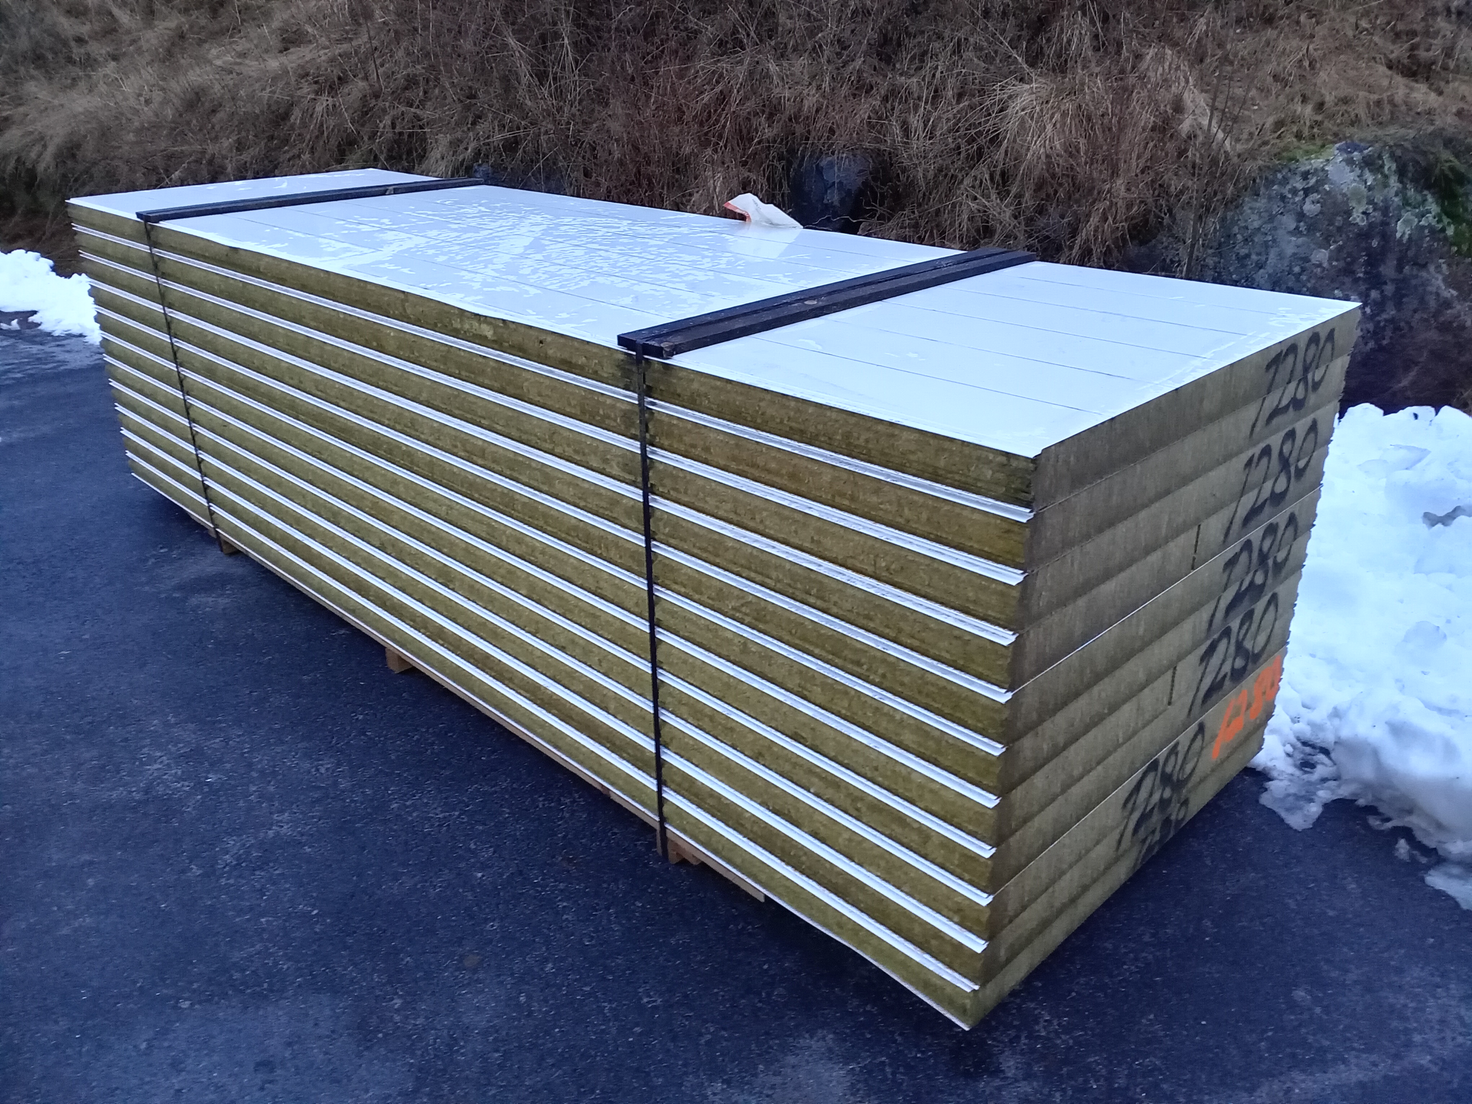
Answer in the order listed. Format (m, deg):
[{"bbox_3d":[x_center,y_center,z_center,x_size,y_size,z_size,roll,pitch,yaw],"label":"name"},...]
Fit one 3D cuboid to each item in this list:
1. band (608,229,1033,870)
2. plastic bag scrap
[{"bbox_3d":[0.269,-0.039,2.646,1.210,1.150,0.130,-23,33,-40],"label":"band"},{"bbox_3d":[0.068,-0.981,3.297,0.110,0.090,0.270,-23,33,-40],"label":"plastic bag scrap"}]

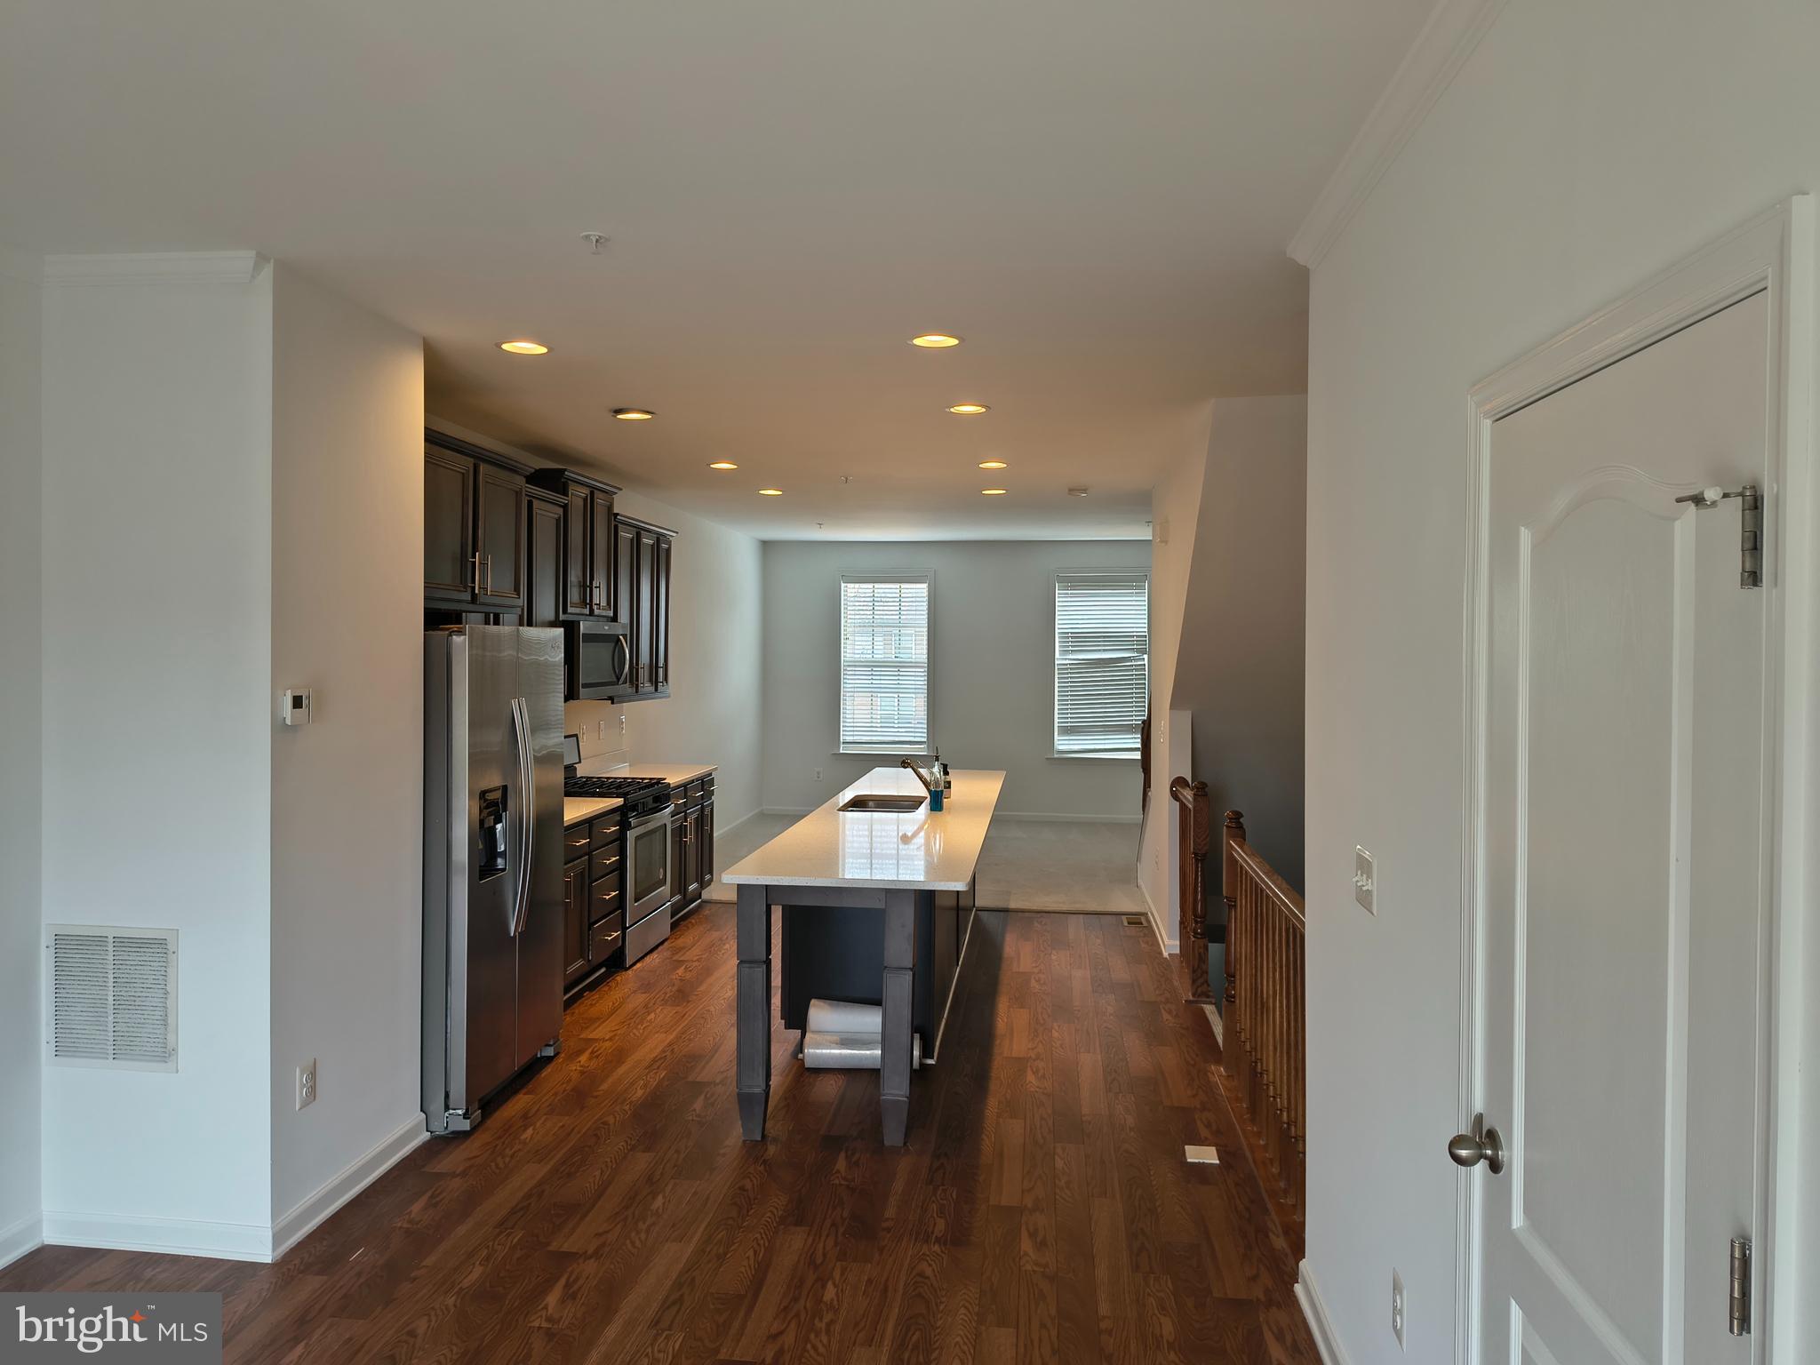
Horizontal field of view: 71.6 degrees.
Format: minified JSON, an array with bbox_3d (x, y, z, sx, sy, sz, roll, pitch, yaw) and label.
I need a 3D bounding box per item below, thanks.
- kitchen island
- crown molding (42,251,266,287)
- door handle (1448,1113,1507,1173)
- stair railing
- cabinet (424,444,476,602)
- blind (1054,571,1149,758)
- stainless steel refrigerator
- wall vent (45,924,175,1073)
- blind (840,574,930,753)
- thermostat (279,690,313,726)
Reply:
[{"bbox_3d":[-0.019,1.079,6.239,0.848,0.918,3.990,1,2,6],"label":"kitchen island"},{"bbox_3d":[-2.068,-1.111,3.403,0.660,0.080,0.077,1,2,6],"label":"crown molding"},{"bbox_3d":[0.885,0.736,1.984,0.072,0.071,0.072,1,2,6],"label":"door handle"},{"bbox_3d":[1.218,1.060,4.275,0.090,1.060,1.700,1,2,6],"label":"stair railing"},{"bbox_3d":[-1.986,-0.574,4.681,0.595,0.565,0.430,1,2,6],"label":"cabinet"},{"bbox_3d":[1.864,-0.165,12.369,0.885,1.800,0.070,1,2,6],"label":"blind"},{"bbox_3d":[-1.852,0.663,4.930,0.780,1.773,0.920,1,2,6],"label":"stainless steel refrigerator"},{"bbox_3d":[-2.219,0.877,3.497,0.400,0.398,0.020,1,2,6],"label":"wall vent"},{"bbox_3d":[-0.257,-0.191,12.588,0.887,1.790,0.070,1,2,6],"label":"blind"},{"bbox_3d":[-1.722,0.070,3.549,0.032,0.102,0.110,1,2,6],"label":"thermostat"}]

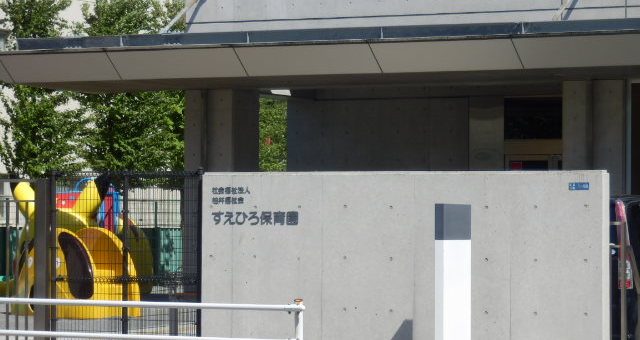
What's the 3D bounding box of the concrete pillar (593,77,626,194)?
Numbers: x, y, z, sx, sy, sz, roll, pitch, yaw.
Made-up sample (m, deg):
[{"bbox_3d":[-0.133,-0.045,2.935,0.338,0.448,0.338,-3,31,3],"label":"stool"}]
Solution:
[{"bbox_3d":[4.070,0.317,38.560,0.460,3.100,0.580,0,-1,29],"label":"concrete pillar"}]

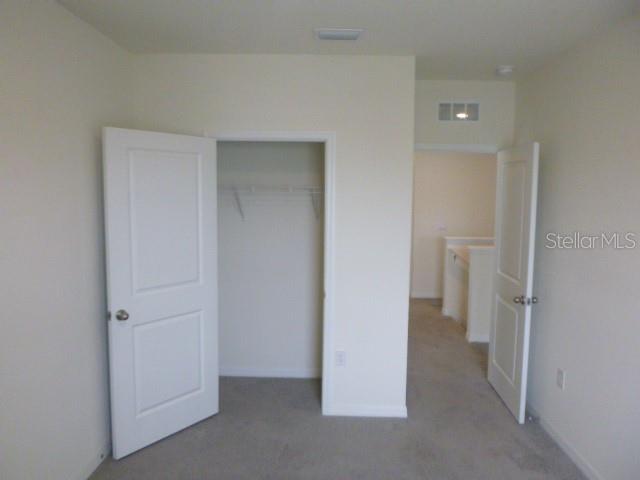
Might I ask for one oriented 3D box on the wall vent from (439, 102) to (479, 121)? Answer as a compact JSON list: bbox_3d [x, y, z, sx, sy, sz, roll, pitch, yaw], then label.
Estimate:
[{"bbox_3d":[1.208,-1.119,4.024,0.375,0.172,0.020,0,5,0],"label":"wall vent"}]

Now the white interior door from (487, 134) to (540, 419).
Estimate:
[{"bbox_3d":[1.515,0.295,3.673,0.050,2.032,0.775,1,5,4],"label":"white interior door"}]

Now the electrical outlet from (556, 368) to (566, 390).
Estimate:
[{"bbox_3d":[1.672,0.968,3.212,0.015,0.118,0.074,0,5,0],"label":"electrical outlet"}]

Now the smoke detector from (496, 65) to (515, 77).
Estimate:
[{"bbox_3d":[1.411,-1.292,3.540,0.135,0.046,0.135,0,6,0],"label":"smoke detector"}]

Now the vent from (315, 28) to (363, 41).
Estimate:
[{"bbox_3d":[0.116,-1.266,2.863,0.300,0.020,0.205,0,5,0],"label":"vent"}]

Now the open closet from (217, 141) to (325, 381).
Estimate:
[{"bbox_3d":[-0.366,0.275,3.801,0.800,2.060,0.721,0,5,0],"label":"open closet"}]

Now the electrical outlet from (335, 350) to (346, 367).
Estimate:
[{"bbox_3d":[0.158,0.898,3.486,0.073,0.117,0.015,0,5,0],"label":"electrical outlet"}]

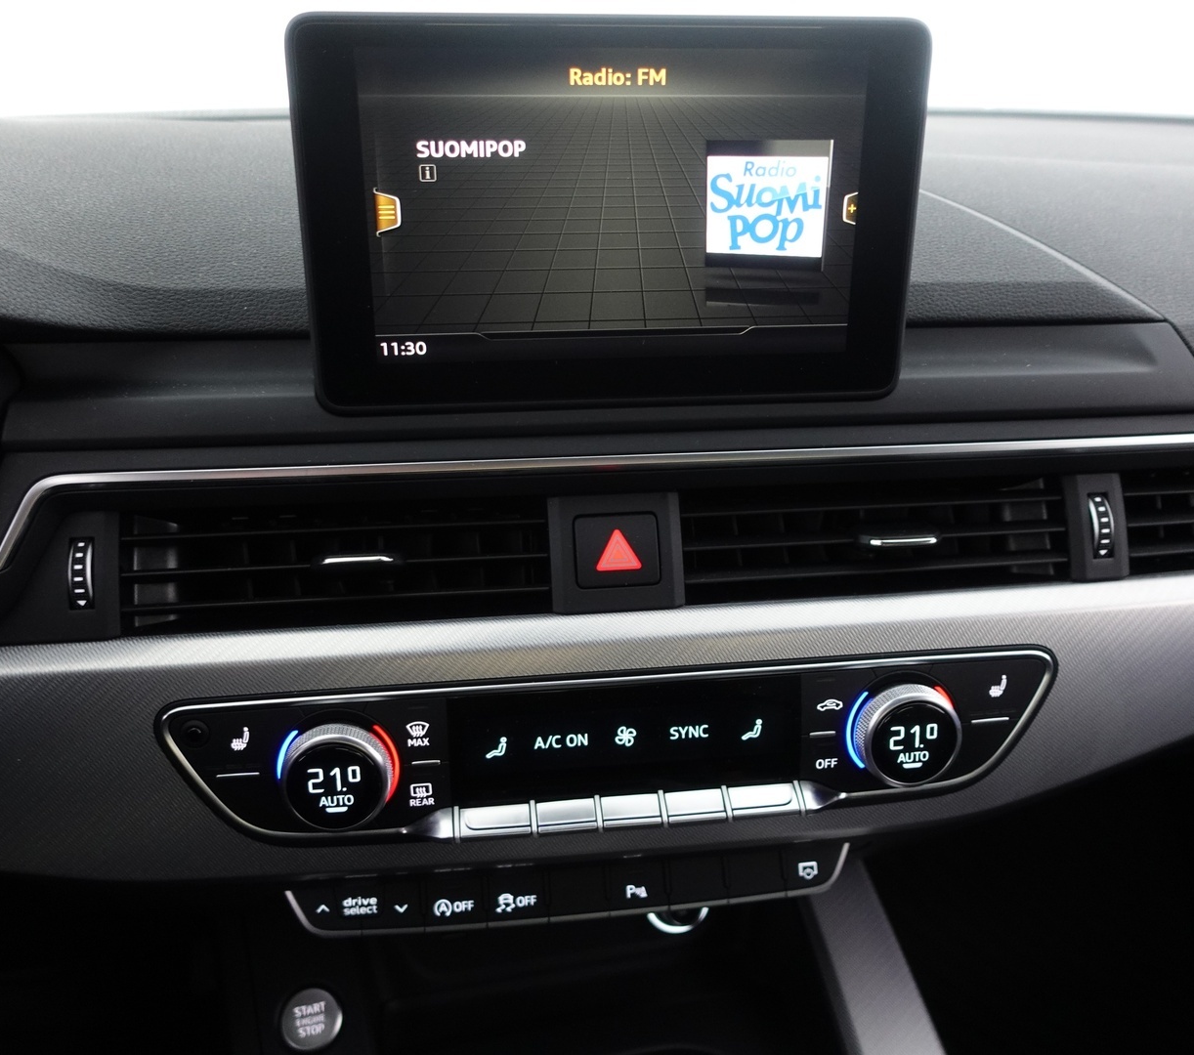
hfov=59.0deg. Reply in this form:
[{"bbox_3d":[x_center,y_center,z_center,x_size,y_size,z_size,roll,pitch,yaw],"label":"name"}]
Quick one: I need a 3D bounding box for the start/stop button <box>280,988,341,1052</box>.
[{"bbox_3d":[-0.119,0.205,0.439,0.027,0.008,0.027,-4,66,-17],"label":"start/stop button"}]

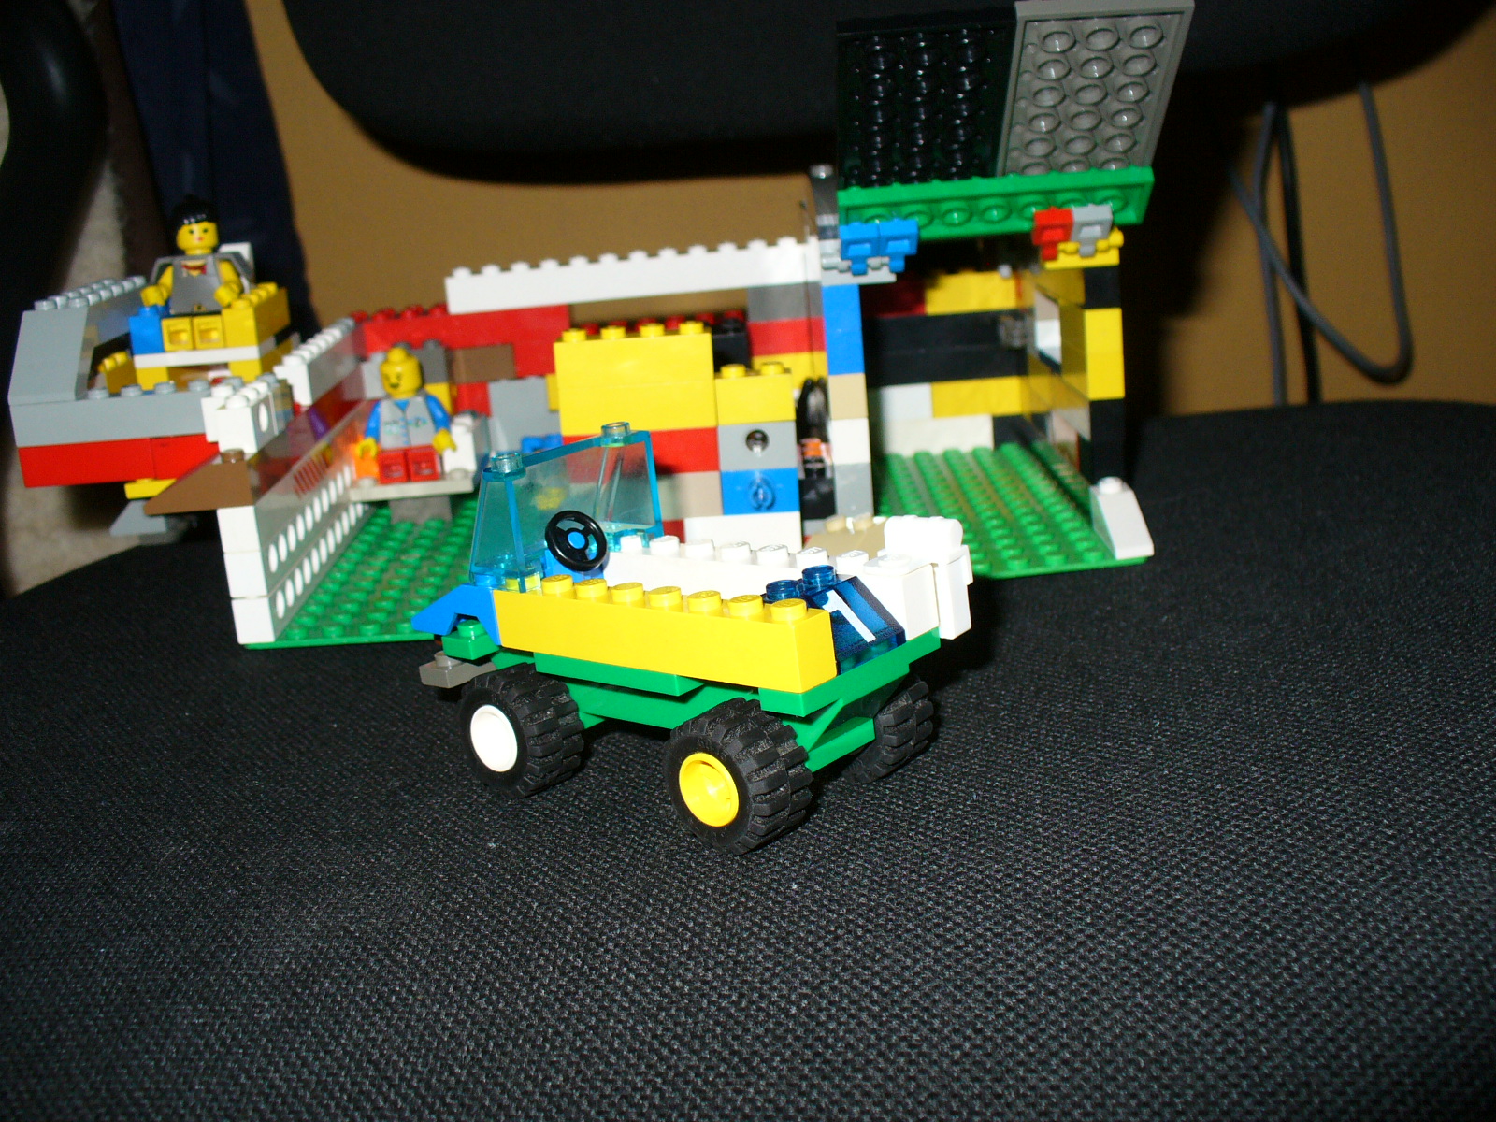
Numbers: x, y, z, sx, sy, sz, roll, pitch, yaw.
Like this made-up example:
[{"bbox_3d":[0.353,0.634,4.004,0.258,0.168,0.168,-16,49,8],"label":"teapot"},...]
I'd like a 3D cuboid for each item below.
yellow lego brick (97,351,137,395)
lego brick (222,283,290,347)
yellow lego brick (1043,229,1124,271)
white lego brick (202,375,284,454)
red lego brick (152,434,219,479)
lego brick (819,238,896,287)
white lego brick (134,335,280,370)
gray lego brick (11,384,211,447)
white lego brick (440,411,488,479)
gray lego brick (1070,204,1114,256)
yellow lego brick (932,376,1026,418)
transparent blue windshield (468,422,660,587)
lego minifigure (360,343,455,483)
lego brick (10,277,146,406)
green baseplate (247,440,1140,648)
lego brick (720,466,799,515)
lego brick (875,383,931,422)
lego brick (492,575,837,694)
[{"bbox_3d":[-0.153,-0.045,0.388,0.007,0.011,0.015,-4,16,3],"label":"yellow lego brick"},{"bbox_3d":[-0.122,-0.061,0.399,0.008,0.011,0.032,-4,17,0],"label":"lego brick"},{"bbox_3d":[0.071,-0.067,0.339,0.017,0.007,0.009,-5,15,1],"label":"yellow lego brick"},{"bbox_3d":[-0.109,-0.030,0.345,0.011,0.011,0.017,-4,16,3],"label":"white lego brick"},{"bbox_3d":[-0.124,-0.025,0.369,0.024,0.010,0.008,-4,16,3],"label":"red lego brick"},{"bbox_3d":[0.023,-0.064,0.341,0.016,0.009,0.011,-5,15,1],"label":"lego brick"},{"bbox_3d":[-0.136,-0.053,0.404,0.032,0.004,0.016,-4,16,3],"label":"white lego brick"},{"bbox_3d":[-0.137,-0.034,0.367,0.062,0.011,0.008,-4,17,0],"label":"gray lego brick"},{"bbox_3d":[-0.075,-0.030,0.418,0.008,0.011,0.015,-4,15,0],"label":"white lego brick"},{"bbox_3d":[0.073,-0.070,0.340,0.008,0.006,0.011,-7,-17,0],"label":"gray lego brick"},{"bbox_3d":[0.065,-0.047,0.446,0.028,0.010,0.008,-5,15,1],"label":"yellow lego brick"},{"bbox_3d":[-0.031,-0.009,0.266,0.015,0.021,0.032,5,19,42],"label":"transparent blue windshield"},{"bbox_3d":[-0.090,-0.039,0.421,0.024,0.032,0.017,-4,17,0],"label":"lego minifigure"},{"bbox_3d":[-0.161,-0.055,0.395,0.016,0.021,0.074,-4,16,0],"label":"lego brick"},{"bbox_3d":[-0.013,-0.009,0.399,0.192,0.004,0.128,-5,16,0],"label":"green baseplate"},{"bbox_3d":[0.003,-0.016,0.338,0.016,0.010,0.008,-4,15,0],"label":"lego brick"},{"bbox_3d":[0.043,-0.045,0.446,0.017,0.010,0.008,-5,15,1],"label":"lego brick"},{"bbox_3d":[-0.014,0.009,0.240,0.064,0.011,0.008,5,18,42],"label":"lego brick"}]

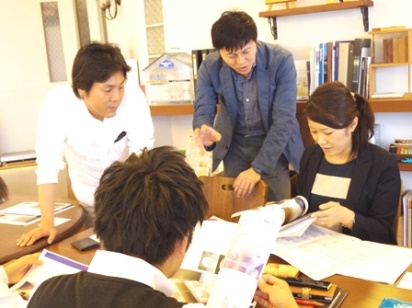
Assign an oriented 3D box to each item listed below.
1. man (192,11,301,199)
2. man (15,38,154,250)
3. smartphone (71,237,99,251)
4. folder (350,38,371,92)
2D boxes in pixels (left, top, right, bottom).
[{"bbox_3d":[0.211,0.163,2.244,0.530,1.525,0.580,-2,11,8],"label":"man"},{"bbox_3d":[-0.421,0.303,2.028,0.560,1.415,0.580,-8,12,-23],"label":"man"},{"bbox_3d":[-0.436,0.332,1.849,0.072,0.012,0.086,-12,14,-36],"label":"smartphone"},{"bbox_3d":[0.853,-0.465,2.800,0.045,0.315,0.240,7,15,26],"label":"folder"}]

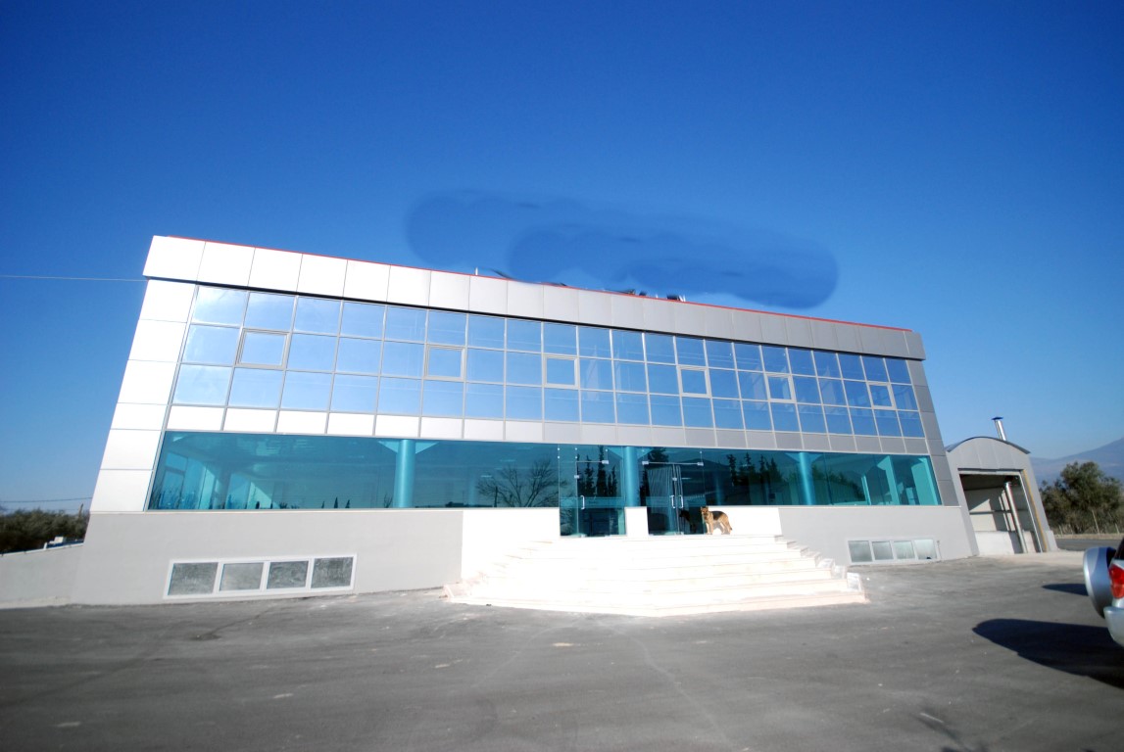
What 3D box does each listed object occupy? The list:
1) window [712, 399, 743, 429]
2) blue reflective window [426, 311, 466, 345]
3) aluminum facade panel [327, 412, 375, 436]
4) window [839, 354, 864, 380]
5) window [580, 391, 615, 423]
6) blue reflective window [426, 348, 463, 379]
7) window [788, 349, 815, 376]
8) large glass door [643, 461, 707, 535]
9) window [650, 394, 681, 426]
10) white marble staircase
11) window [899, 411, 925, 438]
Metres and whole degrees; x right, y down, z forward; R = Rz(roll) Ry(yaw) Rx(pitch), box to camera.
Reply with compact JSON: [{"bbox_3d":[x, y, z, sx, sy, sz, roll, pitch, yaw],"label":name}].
[{"bbox_3d":[5.768,1.337,16.282,1.128,1.038,0.080,4,-18,-16],"label":"window"},{"bbox_3d":[-3.483,-1.441,14.363,1.152,1.068,0.100,4,-18,-16],"label":"blue reflective window"},{"bbox_3d":[-5.550,1.289,12.363,1.114,0.558,0.060,4,-18,-16],"label":"aluminum facade panel"},{"bbox_3d":[11.489,-0.353,18.587,1.128,1.038,0.080,4,-18,-16],"label":"window"},{"bbox_3d":[1.158,1.007,15.007,1.152,1.055,0.100,4,-18,-16],"label":"window"},{"bbox_3d":[-3.615,-0.396,14.625,1.212,1.113,0.080,4,-18,-16],"label":"blue reflective window"},{"bbox_3d":[9.184,-0.524,17.961,1.152,1.068,0.100,4,-18,-16],"label":"window"},{"bbox_3d":[3.574,3.834,14.707,2.071,2.178,0.080,4,-18,-16],"label":"large glass door"},{"bbox_3d":[3.468,1.165,15.632,1.165,1.065,0.080,4,-18,-16],"label":"window"},{"bbox_3d":[2.937,4.426,11.070,10.649,1.125,5.301,4,-18,-16],"label":"white marble staircase"},{"bbox_3d":[14.405,2.007,19.360,1.212,1.121,0.080,4,-18,-16],"label":"window"}]

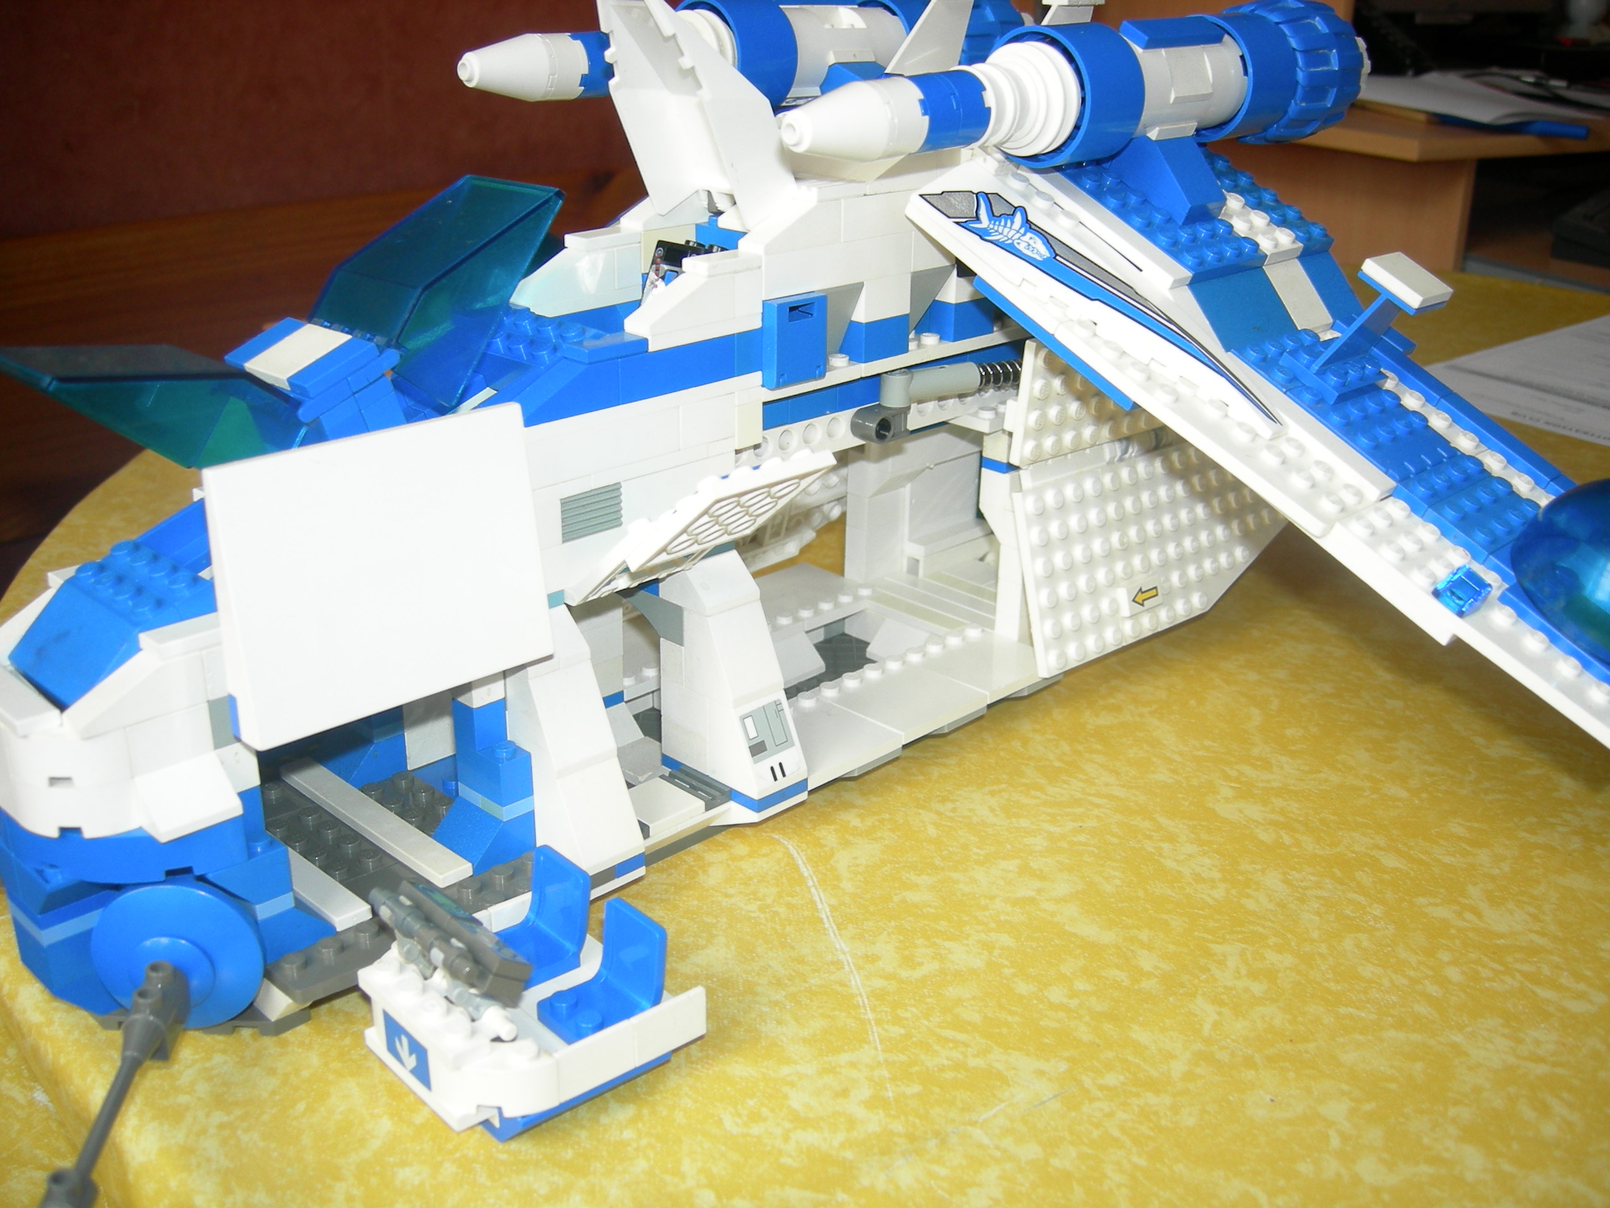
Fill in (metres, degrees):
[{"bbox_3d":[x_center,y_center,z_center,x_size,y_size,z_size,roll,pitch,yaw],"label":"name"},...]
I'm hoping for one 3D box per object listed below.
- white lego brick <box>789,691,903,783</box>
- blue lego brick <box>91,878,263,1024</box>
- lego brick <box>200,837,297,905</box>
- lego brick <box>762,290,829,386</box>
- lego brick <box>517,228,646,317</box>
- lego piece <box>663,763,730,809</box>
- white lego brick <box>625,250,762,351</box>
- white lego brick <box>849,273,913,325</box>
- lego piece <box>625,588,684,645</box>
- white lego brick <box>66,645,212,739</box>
[{"bbox_3d":[0.001,0.032,0.401,0.032,0.005,0.032,20,29,41],"label":"white lego brick"},{"bbox_3d":[-0.118,0.068,0.314,0.032,0.032,0.007,0,22,-2],"label":"blue lego brick"},{"bbox_3d":[-0.106,0.050,0.311,0.012,0.010,0.016,20,28,40],"label":"lego brick"},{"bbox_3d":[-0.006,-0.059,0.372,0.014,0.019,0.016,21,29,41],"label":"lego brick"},{"bbox_3d":[-0.052,-0.075,0.377,0.008,0.016,0.032,20,28,40],"label":"lego brick"},{"bbox_3d":[-0.025,0.041,0.376,0.016,0.003,0.008,21,29,41],"label":"lego piece"},{"bbox_3d":[-0.023,-0.064,0.353,0.008,0.016,0.032,21,29,41],"label":"white lego brick"},{"bbox_3d":[0.016,-0.073,0.393,0.010,0.010,0.016,21,29,41],"label":"white lego brick"},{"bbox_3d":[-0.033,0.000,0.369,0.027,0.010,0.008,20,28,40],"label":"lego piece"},{"bbox_3d":[-0.121,0.015,0.302,0.008,0.010,0.024,21,29,41],"label":"white lego brick"}]

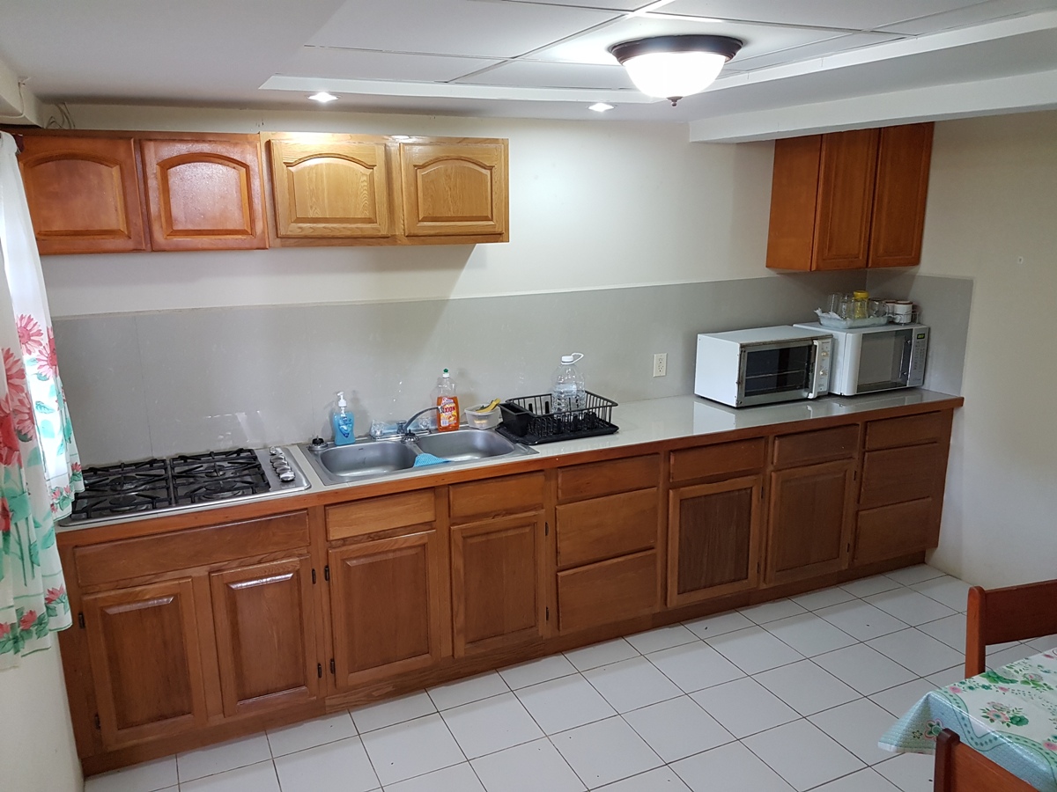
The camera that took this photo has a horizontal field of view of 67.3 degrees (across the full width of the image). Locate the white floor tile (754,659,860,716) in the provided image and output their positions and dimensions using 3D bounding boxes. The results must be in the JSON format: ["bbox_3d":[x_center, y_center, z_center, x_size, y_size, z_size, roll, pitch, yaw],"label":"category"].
[{"bbox_3d":[1.097,1.151,3.133,0.302,0.010,0.302,-6,14,-24],"label":"white floor tile"}]

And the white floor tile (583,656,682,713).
[{"bbox_3d":[0.413,1.142,3.139,0.300,0.010,0.300,-6,14,-24],"label":"white floor tile"}]

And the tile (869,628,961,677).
[{"bbox_3d":[1.635,1.076,3.338,0.298,0.010,0.298,-6,14,-24],"label":"tile"}]

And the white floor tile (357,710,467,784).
[{"bbox_3d":[-0.405,1.226,2.767,0.298,0.010,0.298,-6,14,-24],"label":"white floor tile"}]

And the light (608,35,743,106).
[{"bbox_3d":[0.406,-0.883,2.203,0.360,0.146,0.360,-1,13,0],"label":"light"}]

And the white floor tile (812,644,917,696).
[{"bbox_3d":[1.366,1.113,3.233,0.300,0.010,0.300,-6,14,-24],"label":"white floor tile"}]

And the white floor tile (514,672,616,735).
[{"bbox_3d":[0.136,1.172,3.018,0.300,0.010,0.300,-6,14,-24],"label":"white floor tile"}]

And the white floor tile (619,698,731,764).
[{"bbox_3d":[0.543,1.210,2.887,0.302,0.010,0.302,-6,14,-24],"label":"white floor tile"}]

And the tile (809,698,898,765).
[{"bbox_3d":[1.214,1.202,2.842,0.300,0.010,0.300,-6,14,-24],"label":"tile"}]

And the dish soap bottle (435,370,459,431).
[{"bbox_3d":[-0.340,0.019,3.349,0.092,0.261,0.062,-5,13,-18],"label":"dish soap bottle"}]

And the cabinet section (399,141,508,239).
[{"bbox_3d":[-0.339,-0.805,3.122,0.398,0.330,0.300,-6,14,-23],"label":"cabinet section"}]

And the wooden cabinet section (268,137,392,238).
[{"bbox_3d":[-0.754,-0.757,2.941,0.396,0.326,0.300,-6,14,-23],"label":"wooden cabinet section"}]

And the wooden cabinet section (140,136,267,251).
[{"bbox_3d":[-1.132,-0.695,2.781,0.363,0.351,0.300,-6,14,-23],"label":"wooden cabinet section"}]

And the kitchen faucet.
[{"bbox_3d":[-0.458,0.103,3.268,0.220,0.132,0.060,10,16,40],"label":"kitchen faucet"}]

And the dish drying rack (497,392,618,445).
[{"bbox_3d":[0.112,0.086,3.363,0.440,0.122,0.315,-7,14,-26],"label":"dish drying rack"}]

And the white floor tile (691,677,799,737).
[{"bbox_3d":[0.819,1.180,3.010,0.302,0.010,0.302,-6,14,-24],"label":"white floor tile"}]

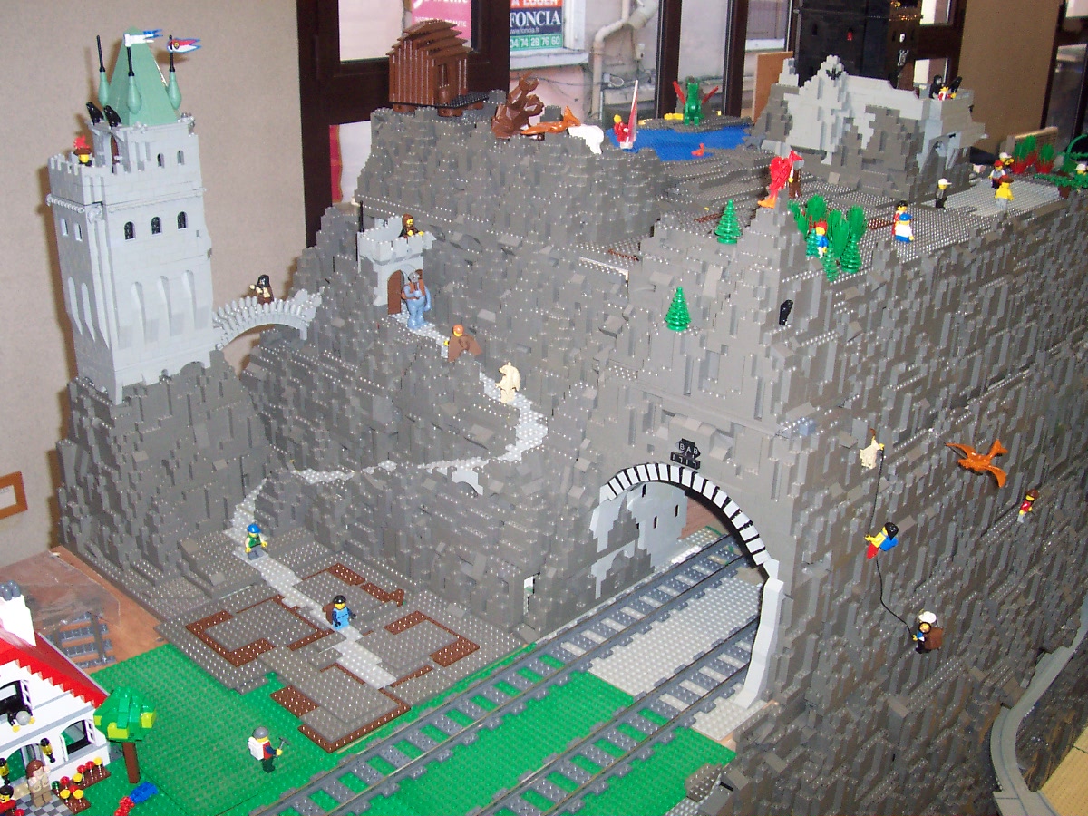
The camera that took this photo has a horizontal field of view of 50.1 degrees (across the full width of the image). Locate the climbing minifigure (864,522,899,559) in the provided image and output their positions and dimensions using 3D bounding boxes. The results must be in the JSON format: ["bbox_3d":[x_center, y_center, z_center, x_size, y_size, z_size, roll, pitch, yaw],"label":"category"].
[{"bbox_3d":[0.325,0.128,1.120,0.024,0.044,0.028,-21,55,-42],"label":"climbing minifigure"}]

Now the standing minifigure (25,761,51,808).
[{"bbox_3d":[-0.413,0.305,0.941,0.016,0.042,0.025,21,30,39],"label":"standing minifigure"}]

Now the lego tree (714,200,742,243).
[{"bbox_3d":[0.174,-0.177,1.096,0.026,0.042,0.026,1,23,0],"label":"lego tree"}]

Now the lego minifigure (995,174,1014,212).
[{"bbox_3d":[0.594,-0.277,1.500,0.025,0.044,0.014,23,31,39],"label":"lego minifigure"}]

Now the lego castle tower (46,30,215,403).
[{"bbox_3d":[-0.443,-0.207,1.244,0.087,0.388,0.142,21,30,39],"label":"lego castle tower"}]

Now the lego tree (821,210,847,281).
[{"bbox_3d":[0.310,-0.173,1.245,0.030,0.068,0.031,2,24,0],"label":"lego tree"}]

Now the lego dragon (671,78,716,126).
[{"bbox_3d":[0.241,-0.494,1.872,0.075,0.073,0.075,7,23,14],"label":"lego dragon"}]

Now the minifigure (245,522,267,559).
[{"bbox_3d":[-0.328,0.150,1.316,0.015,0.043,0.027,23,31,39],"label":"minifigure"}]

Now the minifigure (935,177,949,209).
[{"bbox_3d":[0.510,-0.277,1.488,0.016,0.042,0.024,19,29,36],"label":"minifigure"}]

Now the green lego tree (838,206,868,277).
[{"bbox_3d":[0.337,-0.183,1.270,0.031,0.070,0.031,2,24,0],"label":"green lego tree"}]

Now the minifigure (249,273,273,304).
[{"bbox_3d":[-0.344,-0.141,1.420,0.025,0.043,0.020,23,31,39],"label":"minifigure"}]

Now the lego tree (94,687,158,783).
[{"bbox_3d":[-0.363,0.289,1.019,0.053,0.092,0.053,2,24,0],"label":"lego tree"}]

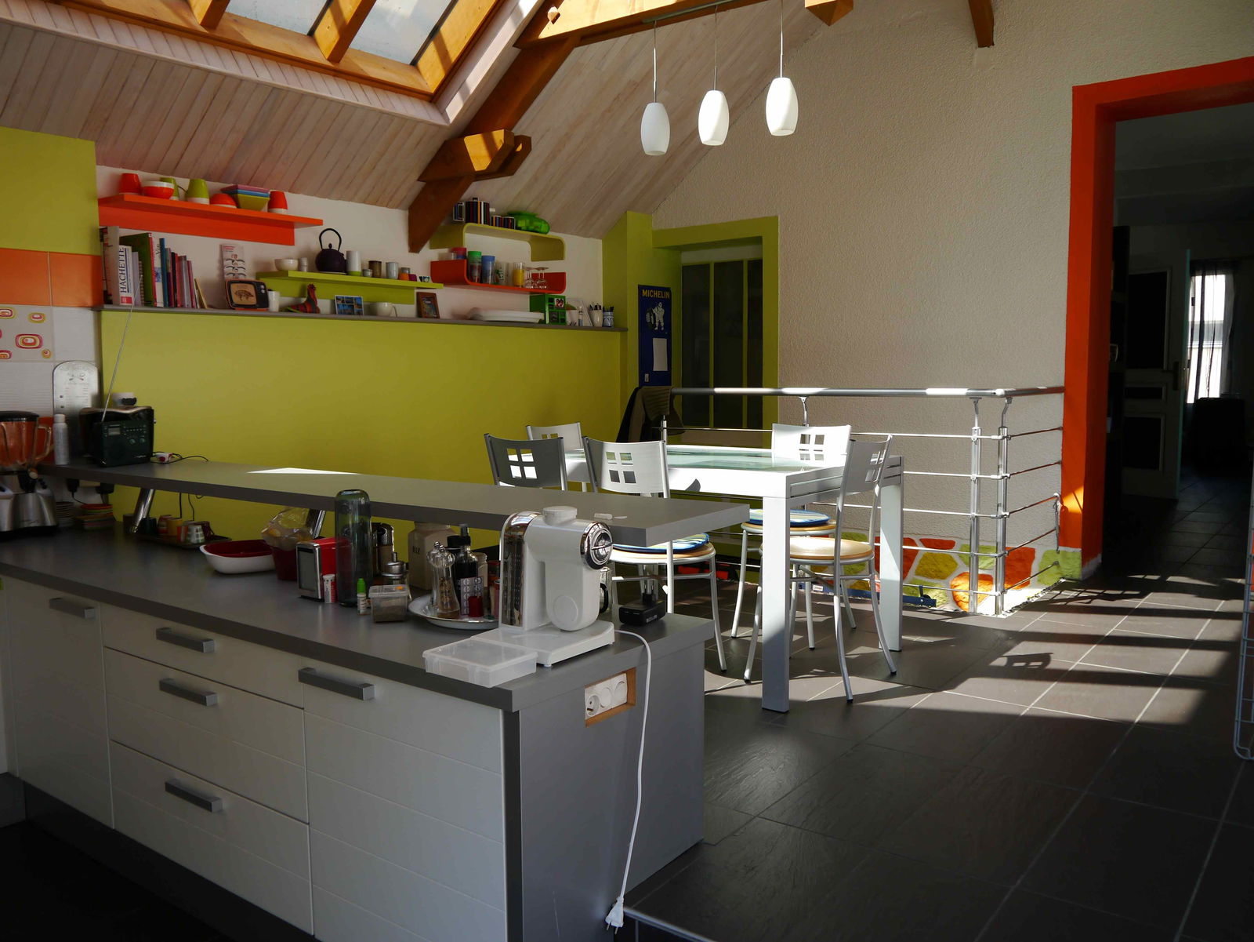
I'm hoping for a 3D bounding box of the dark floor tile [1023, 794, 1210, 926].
[{"bbox_3d":[1.111,0.853,2.257,0.300,0.012,0.600,4,7,37],"label":"dark floor tile"}]

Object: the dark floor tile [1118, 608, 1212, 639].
[{"bbox_3d":[2.336,0.650,4.386,0.297,0.012,0.608,3,6,37],"label":"dark floor tile"}]

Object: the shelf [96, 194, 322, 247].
[{"bbox_3d":[-1.759,-1.067,4.363,0.245,0.099,0.880,3,7,40],"label":"shelf"}]

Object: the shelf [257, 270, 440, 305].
[{"bbox_3d":[-1.309,-0.882,4.908,0.245,0.090,0.884,3,7,40],"label":"shelf"}]

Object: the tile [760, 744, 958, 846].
[{"bbox_3d":[0.621,0.826,2.613,0.297,0.012,0.608,3,6,37],"label":"tile"}]

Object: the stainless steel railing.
[{"bbox_3d":[1.227,0.061,5.414,1.881,1.011,1.053,3,6,37],"label":"stainless steel railing"}]

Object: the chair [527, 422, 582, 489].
[{"bbox_3d":[-0.142,0.219,4.500,0.460,0.845,0.430,3,6,37],"label":"chair"}]

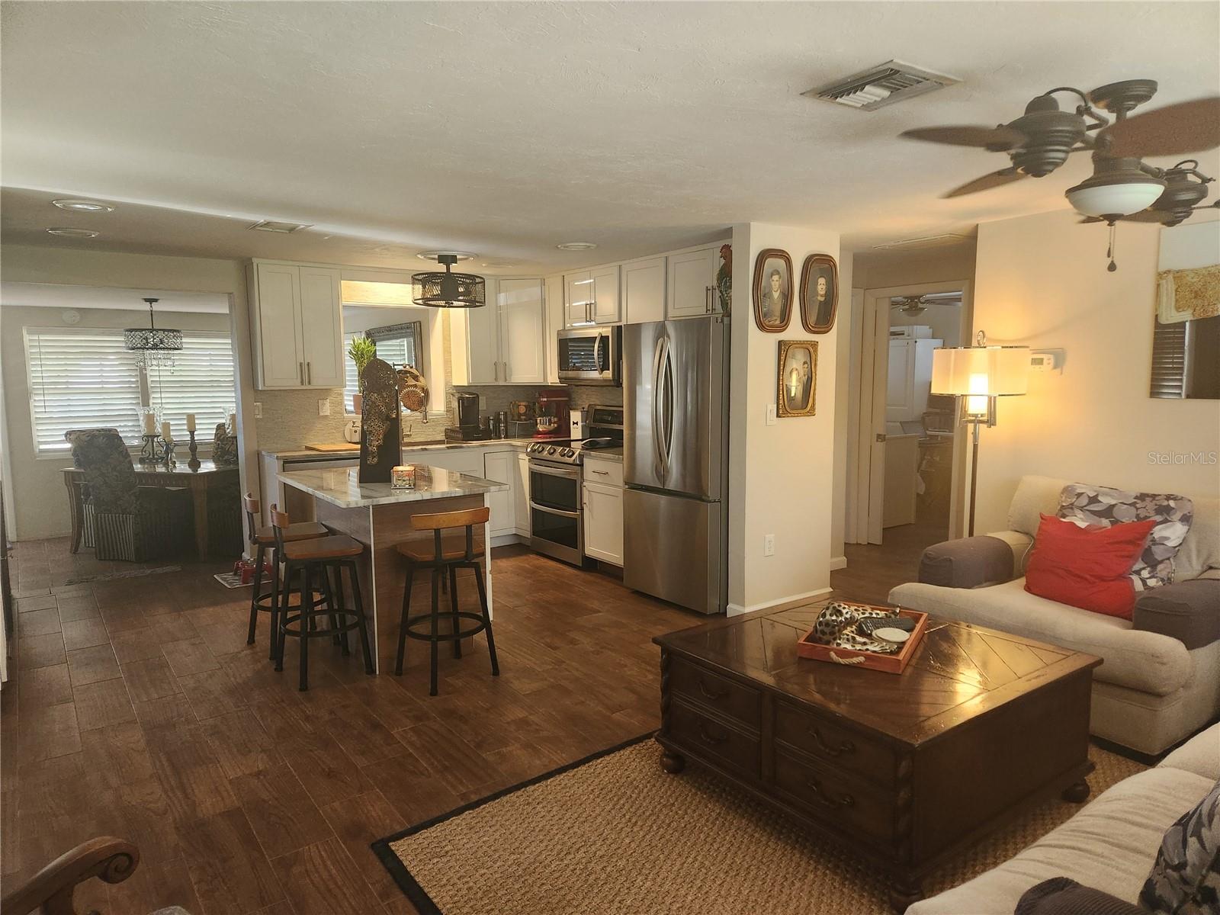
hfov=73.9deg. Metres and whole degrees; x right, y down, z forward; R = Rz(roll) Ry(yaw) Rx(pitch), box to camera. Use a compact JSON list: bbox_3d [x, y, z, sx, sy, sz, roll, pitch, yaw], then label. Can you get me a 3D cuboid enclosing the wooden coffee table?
[{"bbox_3d":[0.942,0.957,3.002,1.100,0.520,1.105,-5,8,-36],"label":"wooden coffee table"}]

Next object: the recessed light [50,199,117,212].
[{"bbox_3d":[-2.547,-1.218,3.925,0.270,0.030,0.270,-5,8,-35],"label":"recessed light"}]

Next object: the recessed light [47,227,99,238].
[{"bbox_3d":[-3.094,-1.296,4.673,0.270,0.030,0.270,-5,8,-35],"label":"recessed light"}]

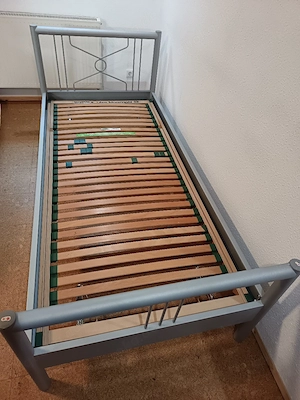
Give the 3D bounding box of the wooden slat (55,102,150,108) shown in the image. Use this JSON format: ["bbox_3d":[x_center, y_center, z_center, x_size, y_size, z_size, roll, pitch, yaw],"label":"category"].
[{"bbox_3d":[-0.399,-0.805,2.358,0.750,0.022,0.037,-5,47,-14],"label":"wooden slat"}]

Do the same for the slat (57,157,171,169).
[{"bbox_3d":[-0.227,-0.257,1.843,0.750,0.022,0.037,-5,47,-14],"label":"slat"}]

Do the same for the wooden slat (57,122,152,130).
[{"bbox_3d":[-0.328,-0.576,2.143,0.750,0.022,0.037,-5,47,-14],"label":"wooden slat"}]

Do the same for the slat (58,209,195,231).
[{"bbox_3d":[-0.108,0.098,1.498,0.765,0.021,0.038,-5,46,-14],"label":"slat"}]

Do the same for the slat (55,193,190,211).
[{"bbox_3d":[-0.144,0.006,1.595,0.750,0.022,0.037,-5,47,-14],"label":"slat"}]

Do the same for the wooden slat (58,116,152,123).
[{"bbox_3d":[-0.343,-0.625,2.189,0.750,0.022,0.037,-5,47,-14],"label":"wooden slat"}]

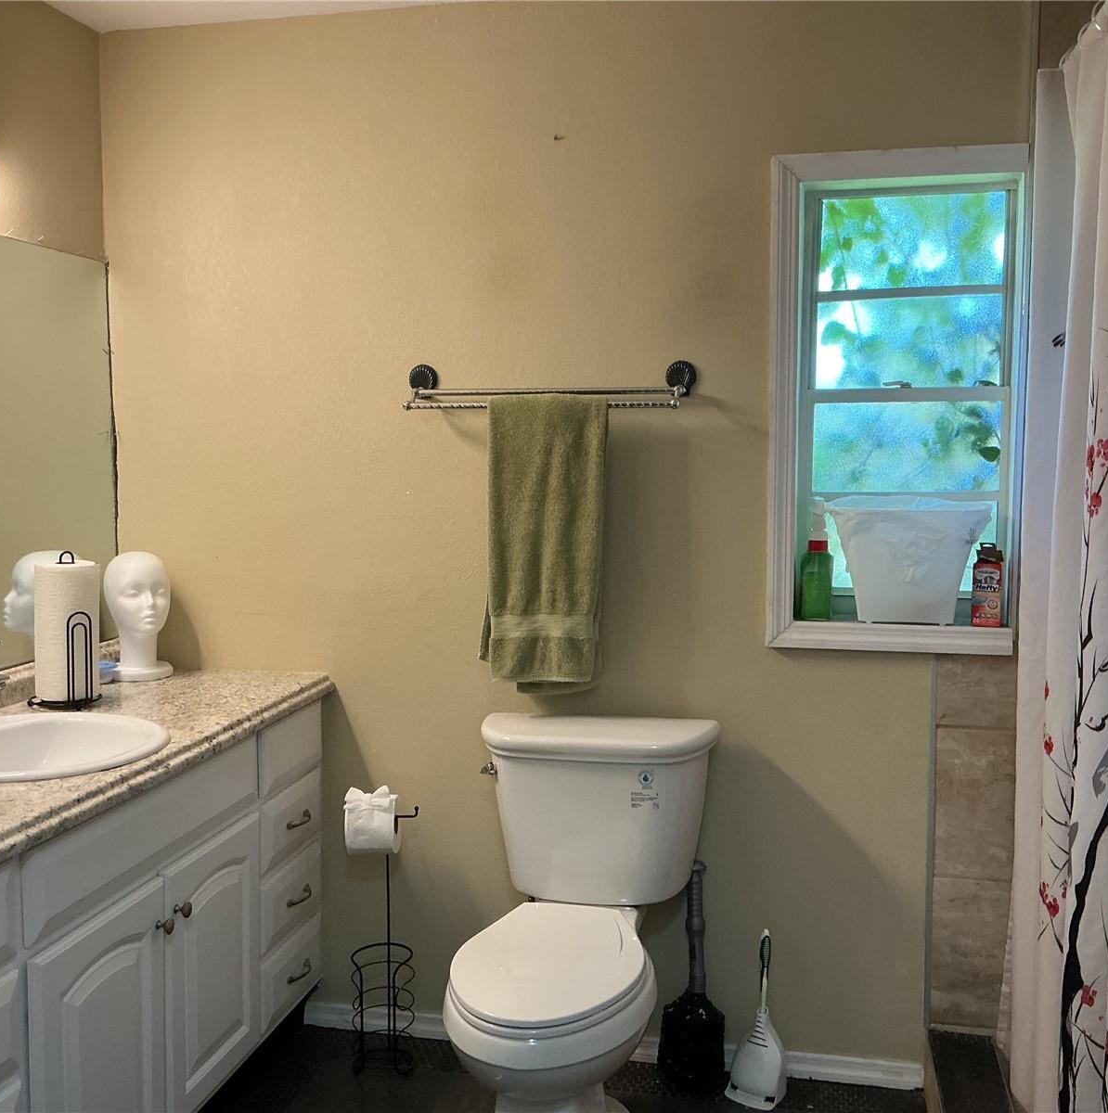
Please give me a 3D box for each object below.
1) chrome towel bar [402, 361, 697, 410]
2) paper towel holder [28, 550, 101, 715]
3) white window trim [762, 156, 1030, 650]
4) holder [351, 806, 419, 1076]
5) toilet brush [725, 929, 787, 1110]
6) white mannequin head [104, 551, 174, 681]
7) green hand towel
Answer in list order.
[{"bbox_3d":[-0.023,-0.364,2.647,0.641,0.099,0.110,1,5,12],"label":"chrome towel bar"},{"bbox_3d":[-1.002,0.143,2.541,0.159,0.305,0.159,-2,5,-18],"label":"paper towel holder"},{"bbox_3d":[0.695,-0.308,2.549,0.499,1.027,0.065,1,5,12],"label":"white window trim"},{"bbox_3d":[-0.375,0.837,2.753,0.167,0.590,0.145,1,5,12],"label":"holder"},{"bbox_3d":[0.438,0.963,2.638,0.120,0.356,0.105,3,6,34],"label":"toilet brush"},{"bbox_3d":[-0.944,0.130,2.834,0.169,0.280,0.206,-3,6,-29],"label":"white mannequin head"},{"bbox_3d":[-0.022,-0.024,2.641,0.276,0.634,0.065,1,5,12],"label":"green hand towel"}]

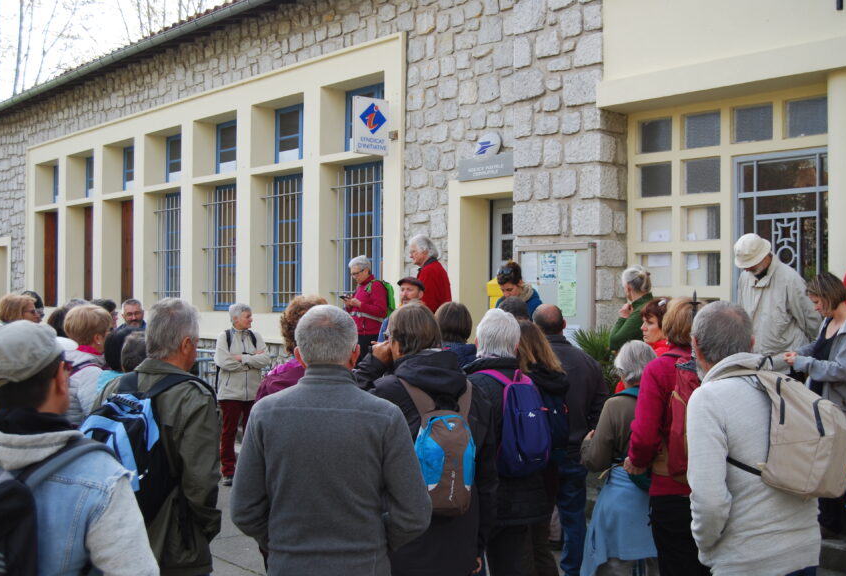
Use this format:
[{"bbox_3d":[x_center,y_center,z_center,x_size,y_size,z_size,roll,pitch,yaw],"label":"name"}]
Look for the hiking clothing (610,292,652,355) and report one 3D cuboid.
[{"bbox_3d":[1.552,0.363,7.900,0.420,0.620,0.480,0,-1,37],"label":"hiking clothing"}]

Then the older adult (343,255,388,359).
[{"bbox_3d":[-0.499,0.506,9.588,0.420,1.600,0.450,1,-1,-38],"label":"older adult"}]

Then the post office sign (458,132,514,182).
[{"bbox_3d":[0.714,-1.484,12.100,0.080,0.539,0.907,1,-1,-40],"label":"post office sign"}]

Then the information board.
[{"bbox_3d":[1.202,0.120,9.740,0.080,1.020,0.947,1,-1,-40],"label":"information board"}]

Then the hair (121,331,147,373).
[{"bbox_3d":[-1.220,0.282,4.700,0.180,0.210,0.210,0,-1,37],"label":"hair"}]

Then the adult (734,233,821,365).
[{"bbox_3d":[2.444,0.452,7.487,0.420,1.670,0.550,1,-1,-44],"label":"adult"}]

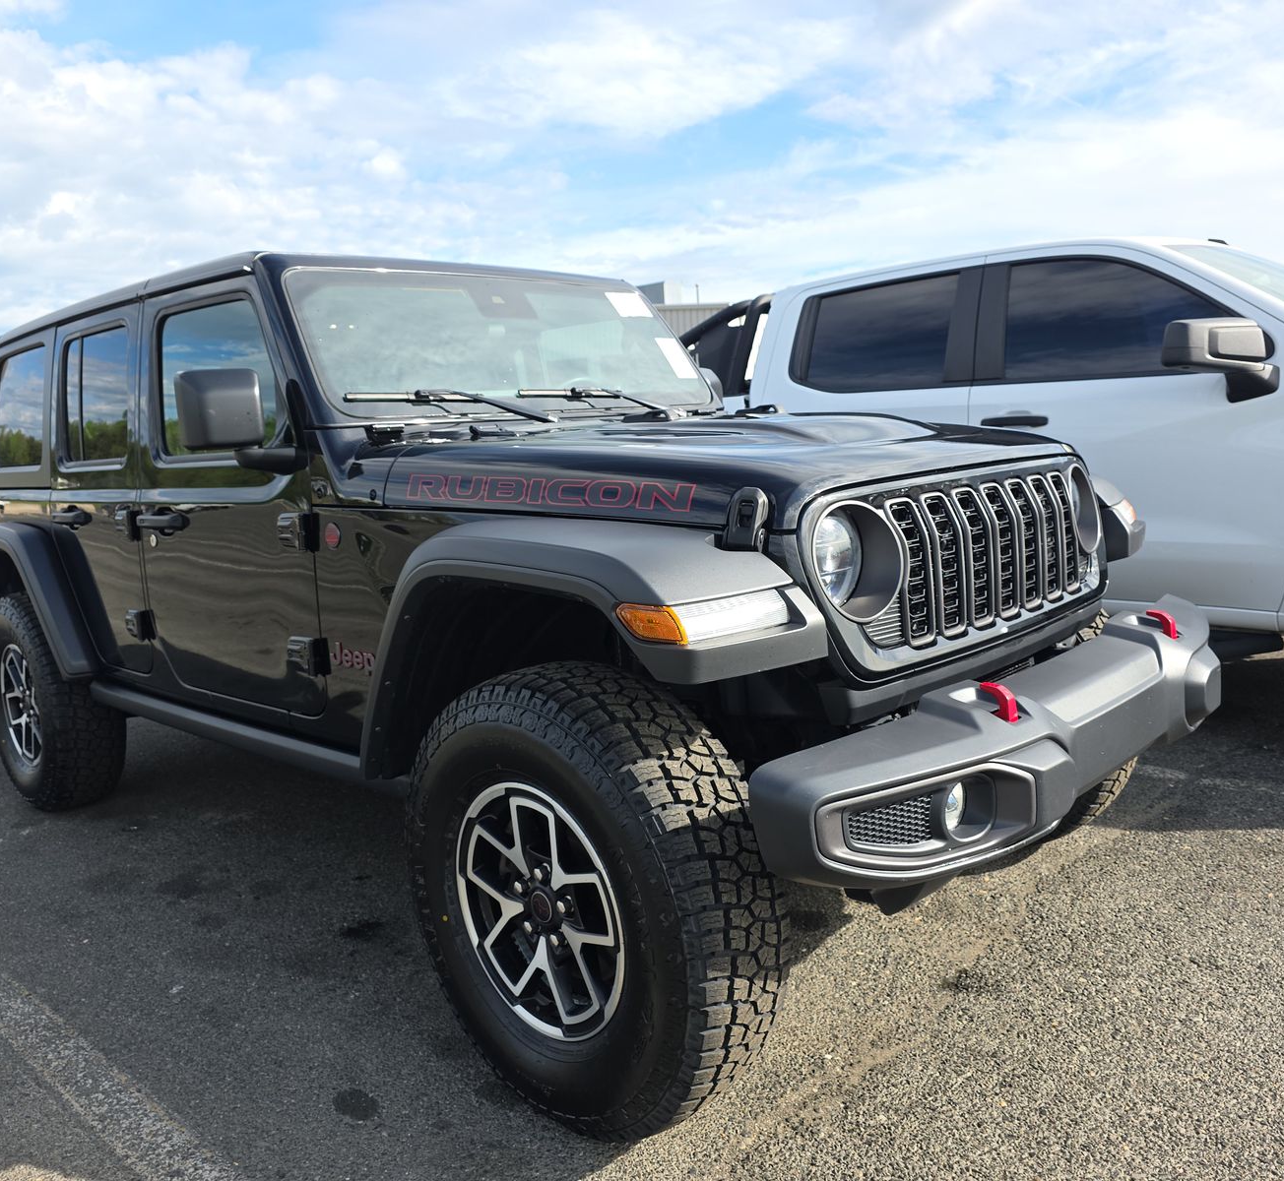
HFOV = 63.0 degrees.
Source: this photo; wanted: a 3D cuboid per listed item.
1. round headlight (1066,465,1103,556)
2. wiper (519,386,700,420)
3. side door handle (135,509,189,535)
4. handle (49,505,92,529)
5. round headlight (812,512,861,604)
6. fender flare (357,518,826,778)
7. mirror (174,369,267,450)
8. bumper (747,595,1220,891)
[{"bbox_3d":[1.036,-0.193,2.520,0.110,0.220,0.220,4,11,44],"label":"round headlight"},{"bbox_3d":[-0.082,-0.558,3.159,0.115,0.110,0.700,4,11,44],"label":"wiper"},{"bbox_3d":[-1.371,-0.197,3.003,0.285,0.078,0.065,4,11,44],"label":"side door handle"},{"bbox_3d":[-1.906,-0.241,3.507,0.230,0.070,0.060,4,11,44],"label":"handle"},{"bbox_3d":[0.342,-0.052,1.831,0.100,0.195,0.195,4,11,44],"label":"round headlight"},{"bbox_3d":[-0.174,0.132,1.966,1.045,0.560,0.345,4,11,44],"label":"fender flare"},{"bbox_3d":[-1.001,-0.438,2.499,0.110,0.180,0.195,4,11,44],"label":"mirror"},{"bbox_3d":[0.844,0.241,2.083,0.285,0.270,1.700,4,11,44],"label":"bumper"}]

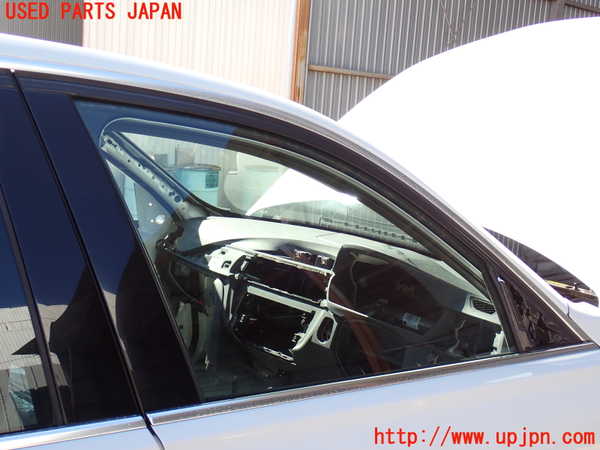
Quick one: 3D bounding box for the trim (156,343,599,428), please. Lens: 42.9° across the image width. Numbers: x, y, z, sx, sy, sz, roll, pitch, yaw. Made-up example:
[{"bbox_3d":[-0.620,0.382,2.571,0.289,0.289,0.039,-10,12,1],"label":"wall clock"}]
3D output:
[{"bbox_3d":[0.214,0.263,1.343,1.030,0.020,0.018,0,10,-35],"label":"trim"}]

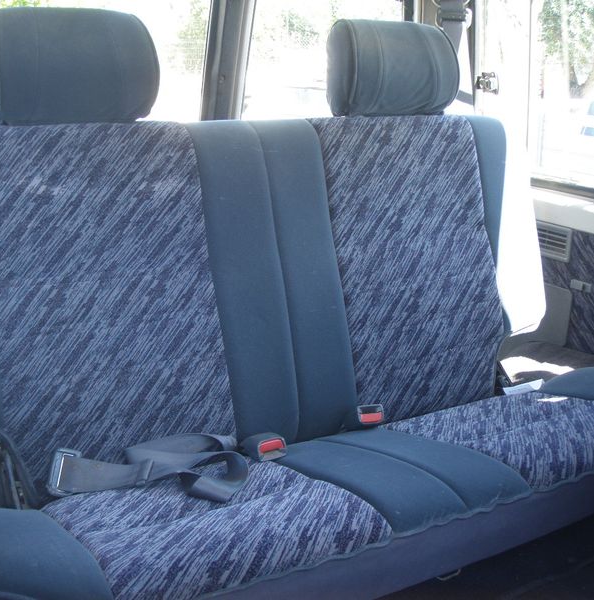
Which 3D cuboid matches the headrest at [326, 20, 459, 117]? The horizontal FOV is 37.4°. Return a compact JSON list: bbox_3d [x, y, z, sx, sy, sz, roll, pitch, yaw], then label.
[{"bbox_3d":[0.173,-0.410,1.561,0.232,0.160,0.117,-8,9,-28],"label":"headrest"}]

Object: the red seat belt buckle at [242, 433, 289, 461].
[{"bbox_3d":[-0.054,0.221,1.346,0.044,0.031,0.075,-8,5,-28],"label":"red seat belt buckle"}]

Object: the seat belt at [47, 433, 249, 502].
[{"bbox_3d":[-0.179,0.228,1.233,0.310,0.075,0.170,-8,8,-28],"label":"seat belt"}]

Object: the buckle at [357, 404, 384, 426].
[{"bbox_3d":[0.115,0.193,1.487,0.043,0.031,0.055,-4,0,-17],"label":"buckle"}]

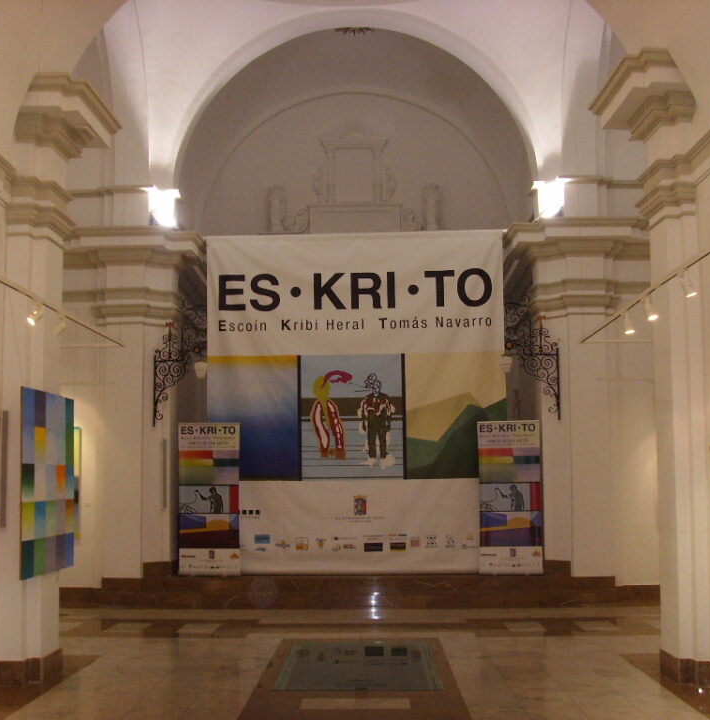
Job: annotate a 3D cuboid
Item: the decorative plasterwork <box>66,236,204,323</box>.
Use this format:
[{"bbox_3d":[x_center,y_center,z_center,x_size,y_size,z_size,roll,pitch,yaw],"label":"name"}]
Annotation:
[{"bbox_3d":[-2.819,-1.011,14.091,1.683,1.168,0.841,-1,-6,1],"label":"decorative plasterwork"}]

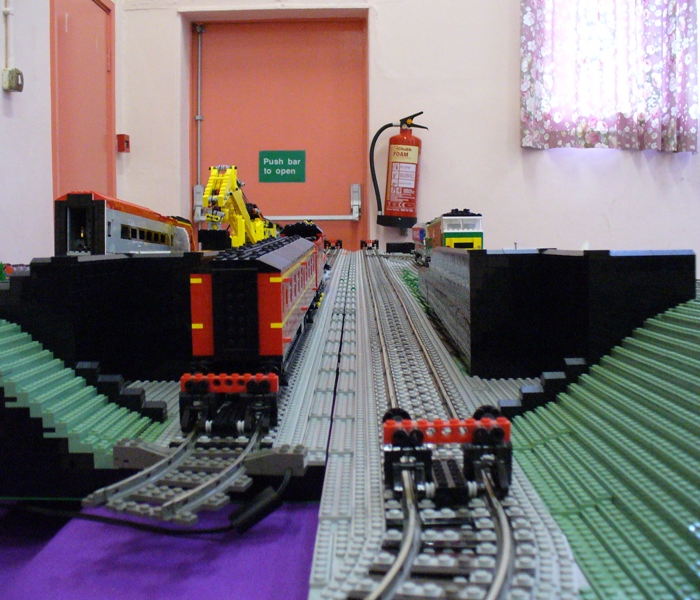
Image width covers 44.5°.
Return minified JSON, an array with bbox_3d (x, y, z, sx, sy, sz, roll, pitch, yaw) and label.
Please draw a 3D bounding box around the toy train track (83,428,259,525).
[{"bbox_3d":[-0.089,0.097,0.496,0.070,0.011,0.141,1,6,11],"label":"toy train track"}]

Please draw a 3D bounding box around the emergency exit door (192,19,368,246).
[{"bbox_3d":[-0.380,-0.515,4.651,0.952,1.969,0.070,1,6,5],"label":"emergency exit door"}]

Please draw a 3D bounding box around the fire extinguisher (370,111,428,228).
[{"bbox_3d":[0.253,-0.659,4.320,0.275,0.572,0.175,4,6,4],"label":"fire extinguisher"}]

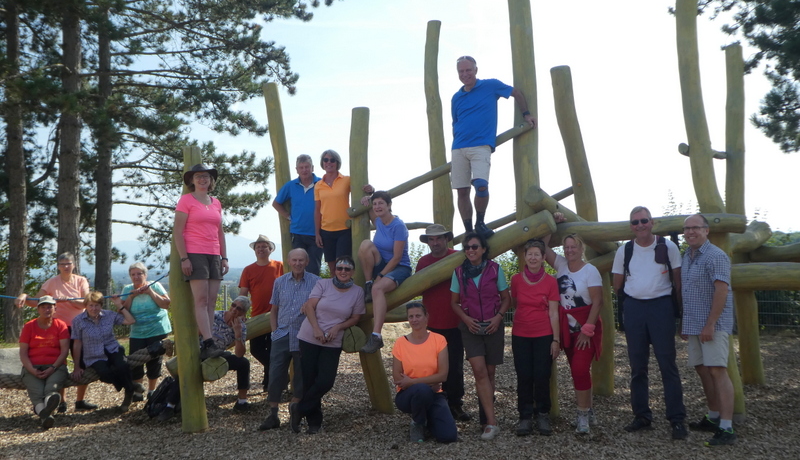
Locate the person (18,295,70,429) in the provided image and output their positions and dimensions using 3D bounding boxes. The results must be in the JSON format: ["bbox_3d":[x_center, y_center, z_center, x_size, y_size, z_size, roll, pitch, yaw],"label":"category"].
[{"bbox_3d":[-3.155,1.155,6.750,0.480,1.150,0.750,1,-3,-22],"label":"person"}]

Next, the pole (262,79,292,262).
[{"bbox_3d":[-1.297,0.089,8.374,0.240,3.440,0.220,-5,-2,0],"label":"pole"}]

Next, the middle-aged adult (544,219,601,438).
[{"bbox_3d":[1.445,0.795,6.350,0.470,1.790,0.360,-2,-2,23],"label":"middle-aged adult"}]

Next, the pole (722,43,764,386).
[{"bbox_3d":[3.704,-0.167,8.200,0.250,3.660,0.250,-3,-2,0],"label":"pole"}]

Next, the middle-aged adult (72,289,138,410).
[{"bbox_3d":[-2.983,1.217,7.700,0.580,1.180,0.660,0,-2,-18],"label":"middle-aged adult"}]

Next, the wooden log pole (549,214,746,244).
[{"bbox_3d":[2.173,-0.018,6.750,1.720,0.200,0.200,-1,-2,11],"label":"wooden log pole"}]

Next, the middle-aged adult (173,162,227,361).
[{"bbox_3d":[-1.704,0.268,6.500,0.460,1.680,0.360,1,-3,-16],"label":"middle-aged adult"}]

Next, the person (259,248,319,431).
[{"bbox_3d":[-1.014,1.000,7.000,0.560,1.680,0.430,-2,-2,-5],"label":"person"}]

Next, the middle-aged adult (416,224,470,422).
[{"bbox_3d":[0.398,0.872,7.150,0.530,1.840,0.420,-2,-2,-2],"label":"middle-aged adult"}]

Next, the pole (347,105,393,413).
[{"bbox_3d":[-0.306,0.302,7.420,0.330,2.960,0.280,-4,-2,-2],"label":"pole"}]

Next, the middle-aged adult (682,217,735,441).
[{"bbox_3d":[2.407,0.776,5.950,0.410,1.770,0.490,-1,-2,-37],"label":"middle-aged adult"}]

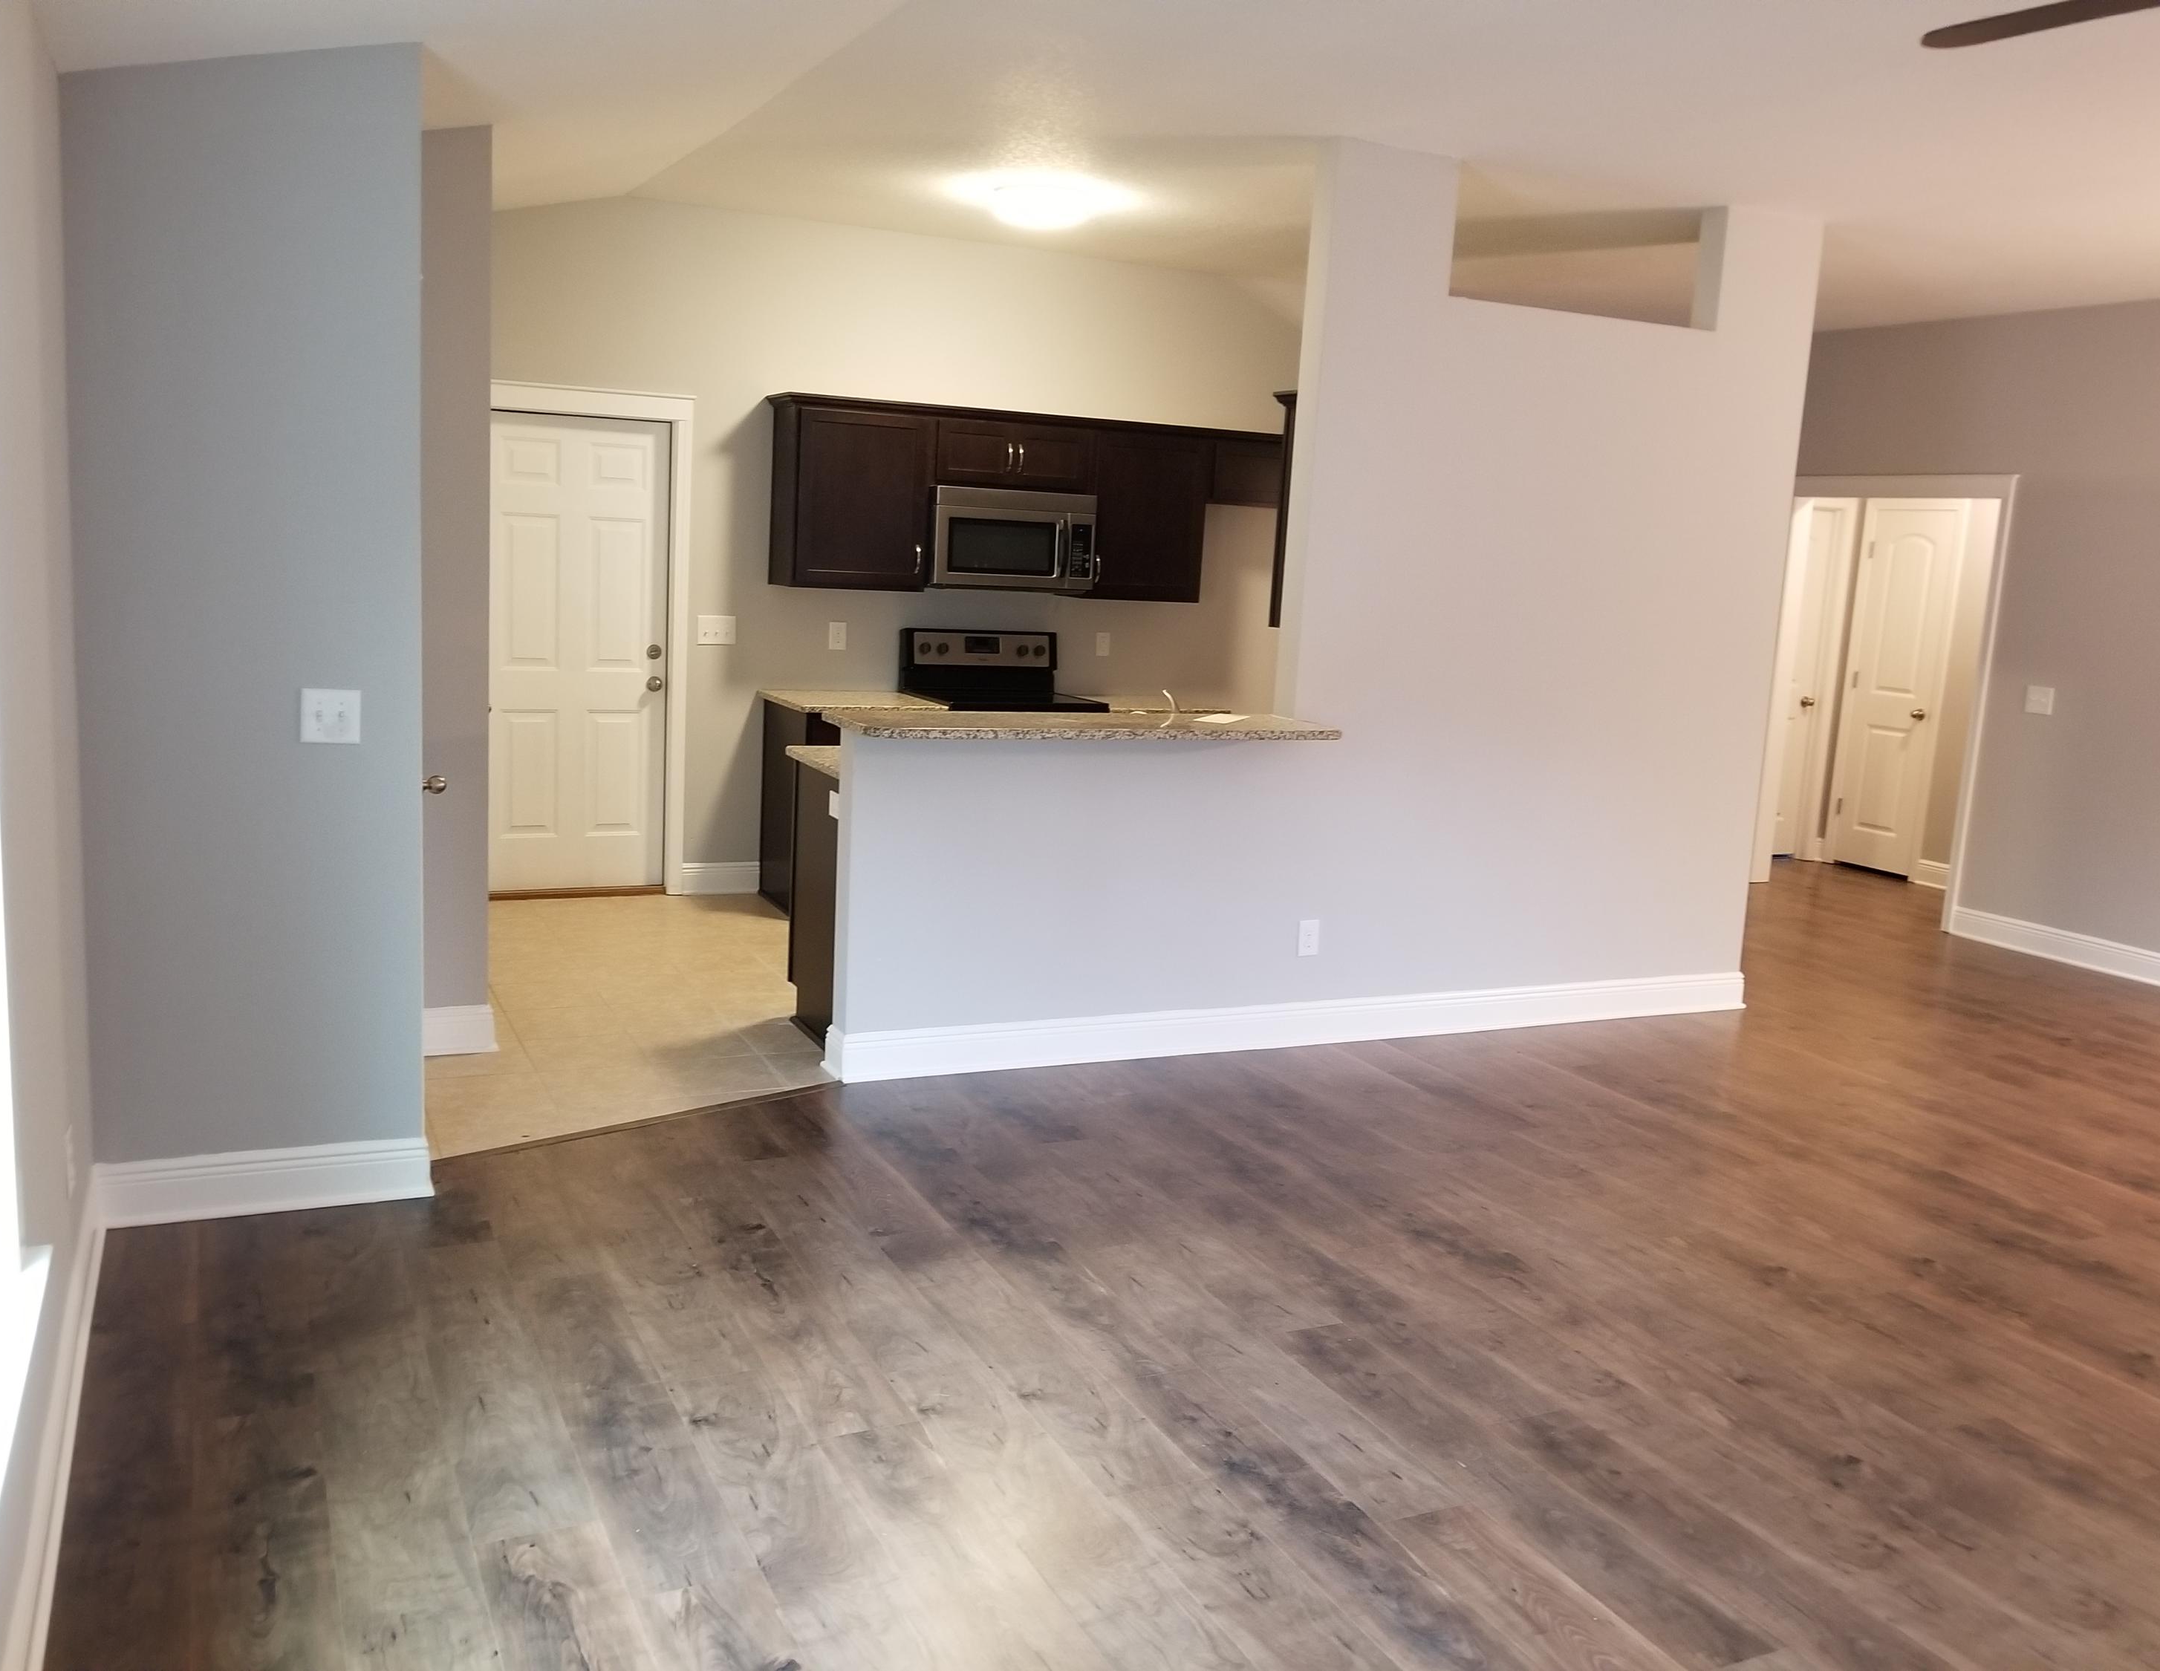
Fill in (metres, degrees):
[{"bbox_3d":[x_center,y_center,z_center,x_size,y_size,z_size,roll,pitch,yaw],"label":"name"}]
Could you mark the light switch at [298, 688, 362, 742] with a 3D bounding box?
[{"bbox_3d":[-1.614,-0.256,3.609,0.117,0.115,0.010,-1,10,-26],"label":"light switch"}]

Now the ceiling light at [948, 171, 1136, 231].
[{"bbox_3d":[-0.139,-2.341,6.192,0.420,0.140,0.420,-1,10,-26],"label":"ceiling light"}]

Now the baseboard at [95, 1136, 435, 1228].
[{"bbox_3d":[-1.783,0.764,3.709,0.670,0.141,0.018,-1,10,-26],"label":"baseboard"}]

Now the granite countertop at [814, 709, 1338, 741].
[{"bbox_3d":[0.026,-0.322,4.965,1.530,0.033,0.410,-1,10,-26],"label":"granite countertop"}]

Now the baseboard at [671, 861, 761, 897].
[{"bbox_3d":[-1.615,0.195,7.420,0.420,0.141,0.018,-1,10,-26],"label":"baseboard"}]

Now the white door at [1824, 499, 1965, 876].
[{"bbox_3d":[4.718,-0.812,9.738,0.045,2.070,0.570,-1,10,-26],"label":"white door"}]

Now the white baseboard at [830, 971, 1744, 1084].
[{"bbox_3d":[0.913,0.616,5.594,3.540,0.141,0.018,-1,10,-26],"label":"white baseboard"}]

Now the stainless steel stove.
[{"bbox_3d":[-0.360,-0.296,7.563,0.760,1.200,0.680,-1,10,-26],"label":"stainless steel stove"}]

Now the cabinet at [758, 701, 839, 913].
[{"bbox_3d":[-1.023,-0.131,7.315,0.600,0.880,0.610,-1,10,-26],"label":"cabinet"}]

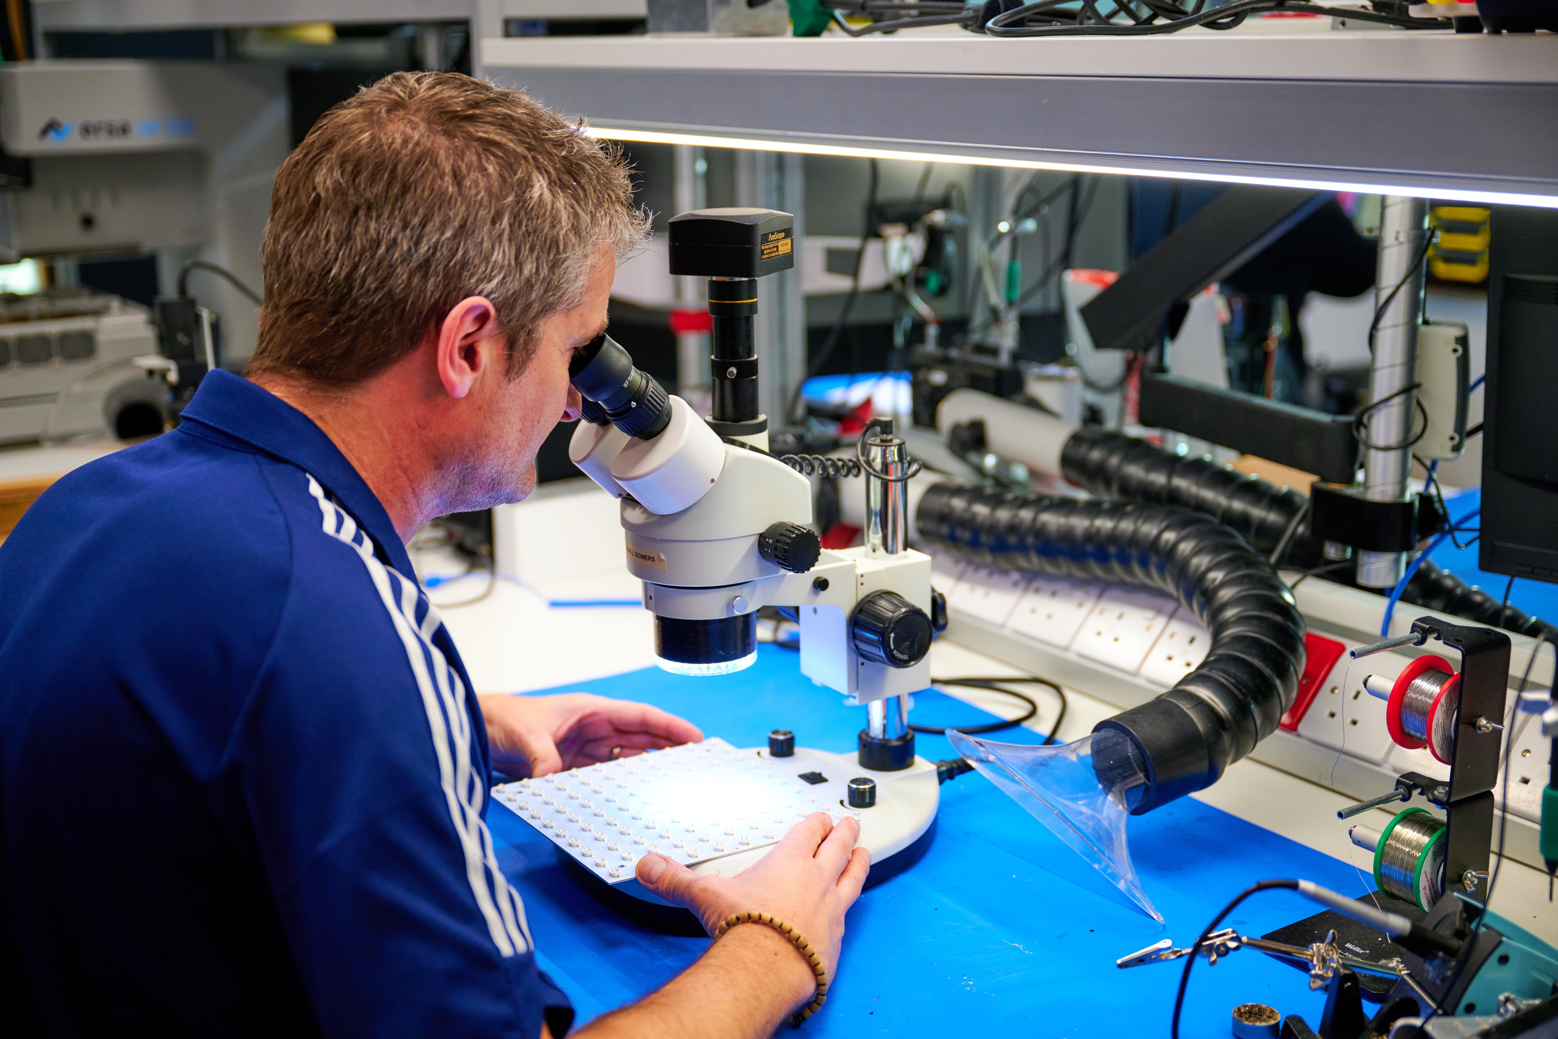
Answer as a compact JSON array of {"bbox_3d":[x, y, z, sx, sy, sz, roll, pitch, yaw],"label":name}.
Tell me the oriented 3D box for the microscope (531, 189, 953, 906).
[{"bbox_3d":[-0.017,0.016,1.416,0.313,0.472,0.247,-8,16,-28],"label":"microscope"}]

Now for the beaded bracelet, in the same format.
[{"bbox_3d":[-0.004,0.275,1.220,0.080,0.065,0.016,40,27,12],"label":"beaded bracelet"}]

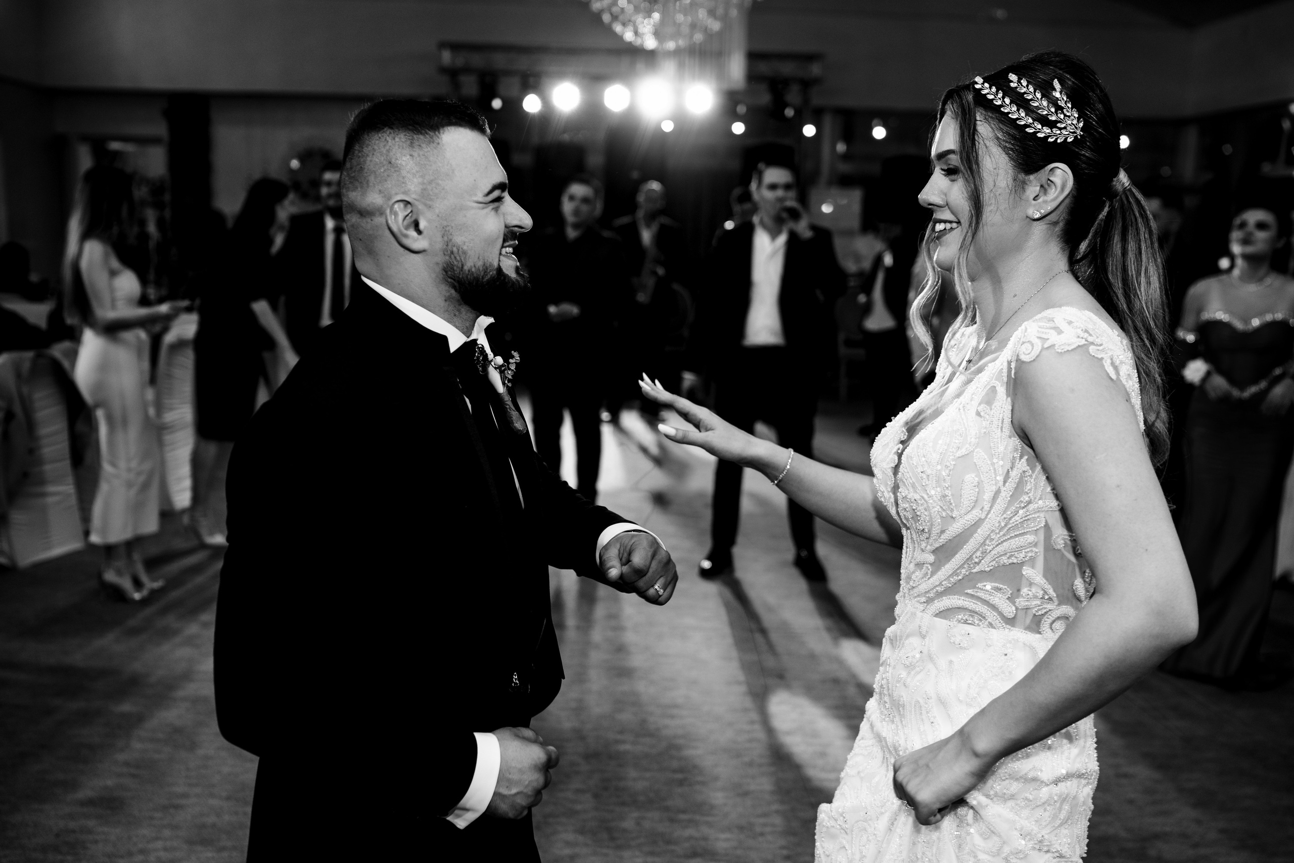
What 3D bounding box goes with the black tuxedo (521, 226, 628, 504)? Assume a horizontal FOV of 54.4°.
[{"bbox_3d":[-0.339,-0.260,6.018,0.540,1.460,0.370,3,10,9],"label":"black tuxedo"}]

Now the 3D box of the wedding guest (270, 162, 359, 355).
[{"bbox_3d":[-1.630,-0.499,6.610,0.560,1.802,0.360,1,10,0],"label":"wedding guest"}]

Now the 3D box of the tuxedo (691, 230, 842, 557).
[{"bbox_3d":[0.523,-0.160,5.576,0.680,1.460,0.420,2,10,5],"label":"tuxedo"}]

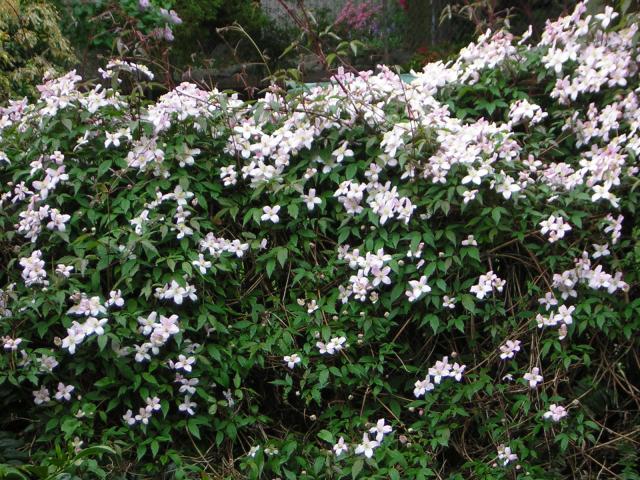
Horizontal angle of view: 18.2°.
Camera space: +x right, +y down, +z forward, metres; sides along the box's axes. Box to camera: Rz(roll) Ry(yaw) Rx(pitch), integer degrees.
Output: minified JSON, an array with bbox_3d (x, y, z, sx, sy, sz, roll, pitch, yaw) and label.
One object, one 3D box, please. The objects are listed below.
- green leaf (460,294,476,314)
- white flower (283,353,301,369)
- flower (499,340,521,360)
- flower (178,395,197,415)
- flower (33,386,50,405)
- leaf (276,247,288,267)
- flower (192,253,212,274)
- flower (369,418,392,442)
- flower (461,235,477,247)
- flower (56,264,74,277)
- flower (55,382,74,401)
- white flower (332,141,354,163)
[{"bbox_3d":[0.368,0.160,4.950,0.036,0.052,0.015,3,-16,19],"label":"green leaf"},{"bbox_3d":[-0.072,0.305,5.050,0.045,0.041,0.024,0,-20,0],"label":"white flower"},{"bbox_3d":[0.470,0.274,4.950,0.054,0.050,0.027,-1,-17,-6],"label":"flower"},{"bbox_3d":[-0.335,0.416,5.050,0.045,0.051,0.025,1,-21,7],"label":"flower"},{"bbox_3d":[-0.711,0.397,5.100,0.046,0.046,0.025,1,-9,3],"label":"flower"},{"bbox_3d":[-0.101,0.044,5.350,0.032,0.052,0.020,1,-17,6],"label":"leaf"},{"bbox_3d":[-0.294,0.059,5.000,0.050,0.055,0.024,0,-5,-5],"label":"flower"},{"bbox_3d":[0.145,0.458,4.800,0.058,0.058,0.027,1,-21,7],"label":"flower"},{"bbox_3d":[0.398,0.001,5.350,0.042,0.032,0.027,0,-15,0],"label":"flower"},{"bbox_3d":[-0.637,0.076,5.000,0.045,0.025,0.042,-1,41,-5],"label":"flower"},{"bbox_3d":[-0.691,0.410,5.400,0.053,0.048,0.022,0,-8,-3],"label":"flower"},{"bbox_3d":[0.062,-0.235,5.300,0.057,0.057,0.030,1,-20,6],"label":"white flower"}]

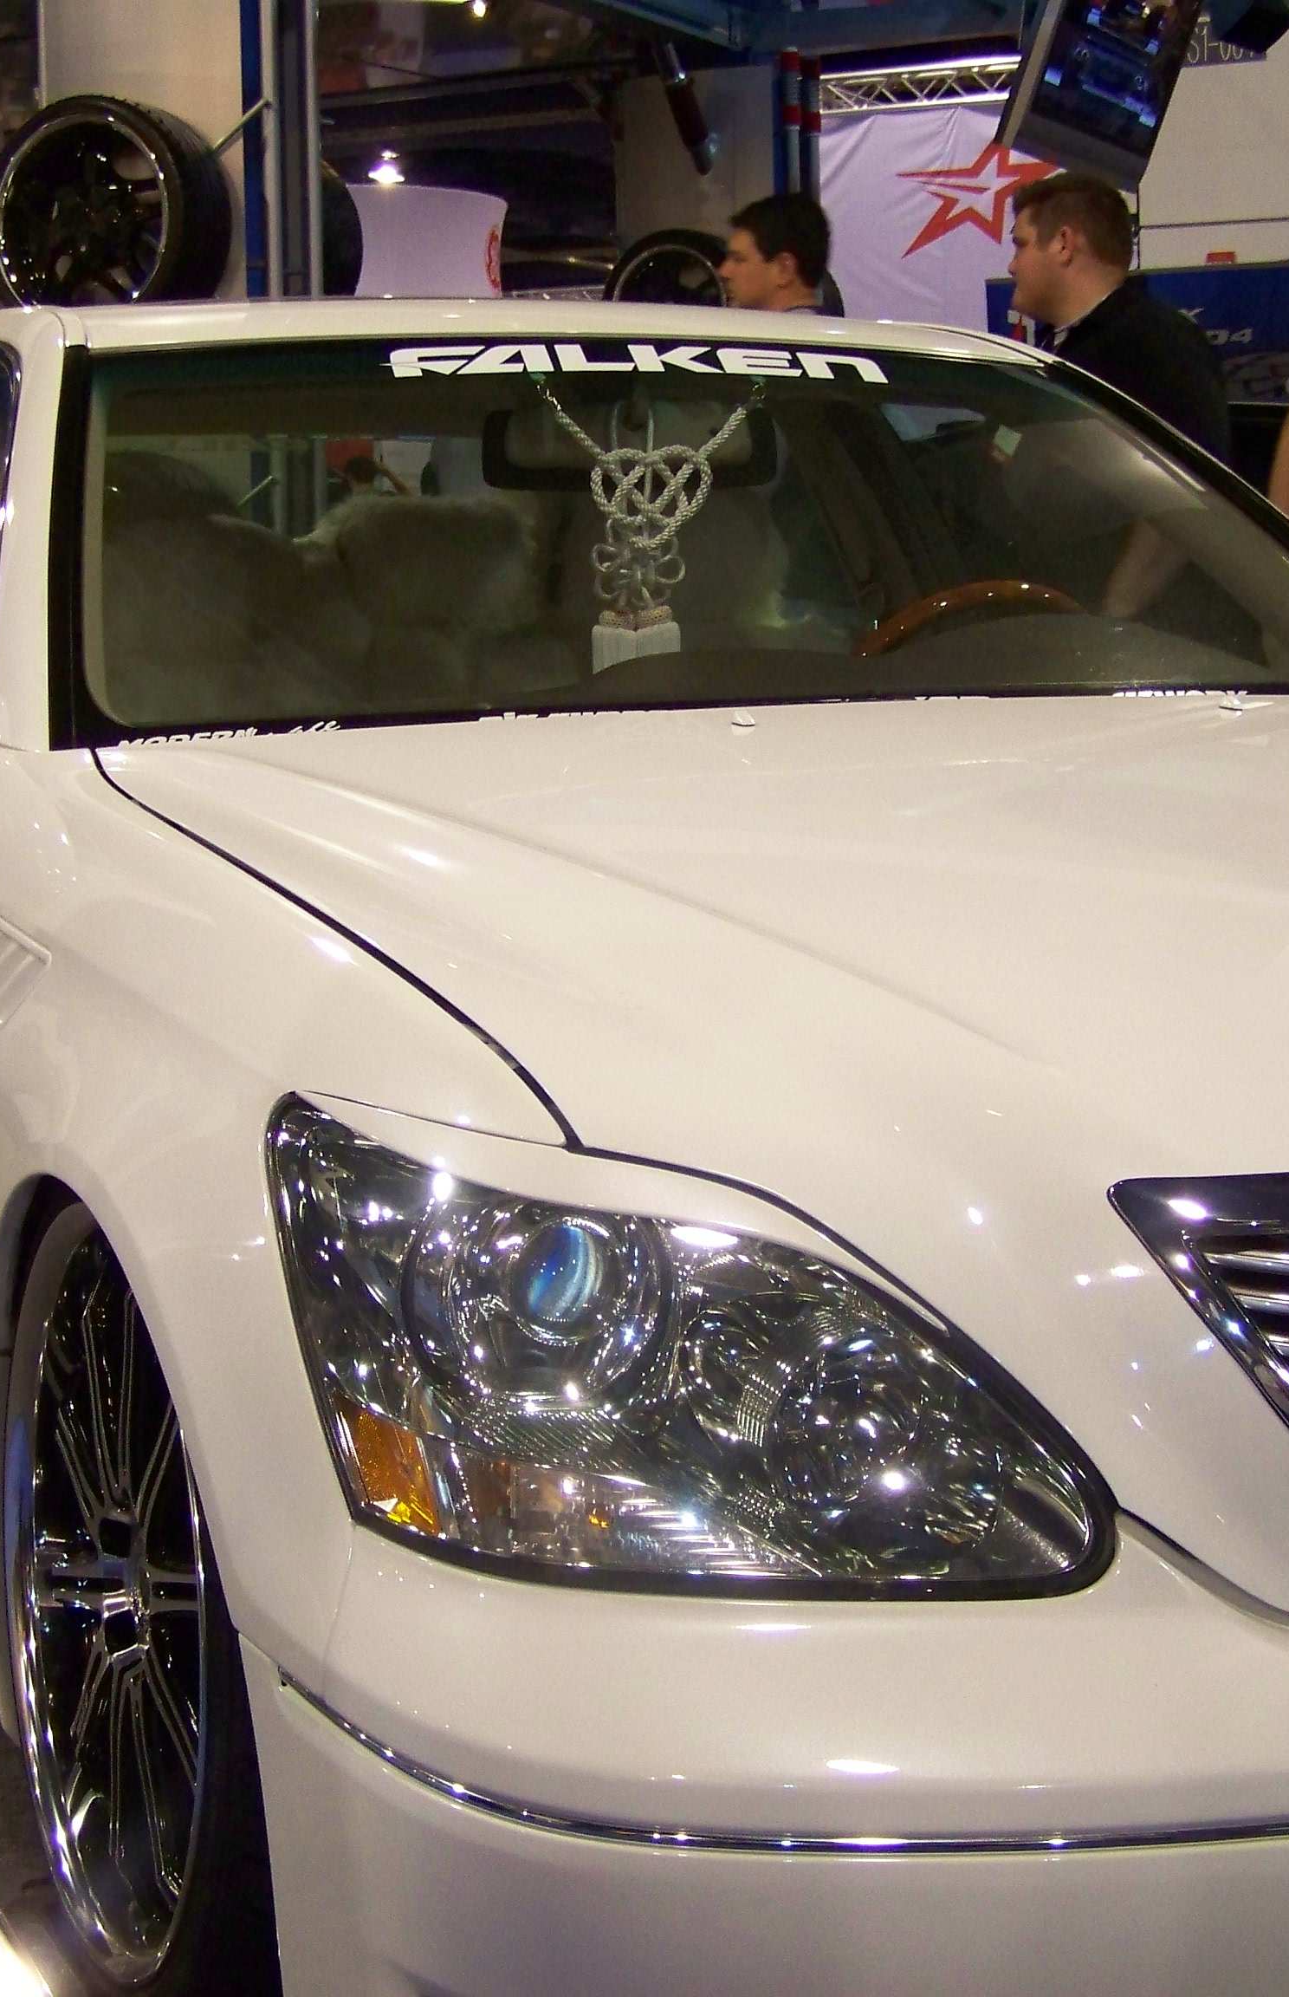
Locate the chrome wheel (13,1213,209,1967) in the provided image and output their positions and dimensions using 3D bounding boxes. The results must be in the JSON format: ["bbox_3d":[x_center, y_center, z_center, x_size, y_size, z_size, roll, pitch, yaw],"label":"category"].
[{"bbox_3d":[-0.284,0.415,2.107,0.220,0.530,0.530,-4,9,-24],"label":"chrome wheel"}]

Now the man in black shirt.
[{"bbox_3d":[0.842,-0.585,5.187,0.380,1.730,0.510,-2,8,-11],"label":"man in black shirt"}]

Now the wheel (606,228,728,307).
[{"bbox_3d":[0.185,-2.649,11.397,0.680,0.680,0.250,6,12,37],"label":"wheel"}]

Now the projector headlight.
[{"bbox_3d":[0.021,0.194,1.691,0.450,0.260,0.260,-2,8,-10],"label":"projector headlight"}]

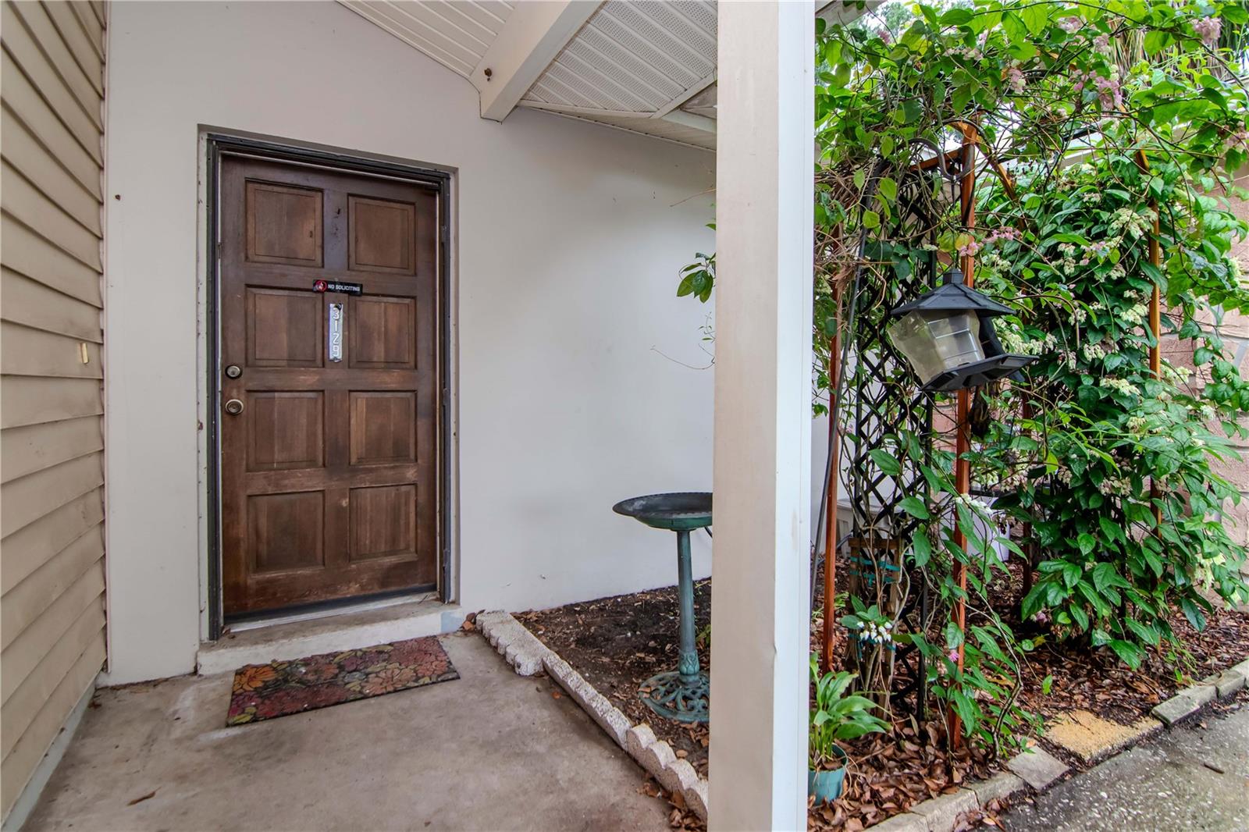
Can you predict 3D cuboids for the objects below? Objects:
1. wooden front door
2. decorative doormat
[{"bbox_3d":[-1.369,-0.125,2.652,0.910,2.030,0.045,0,1,-27],"label":"wooden front door"},{"bbox_3d":[-1.105,1.035,2.220,0.772,0.012,0.468,0,1,-27],"label":"decorative doormat"}]

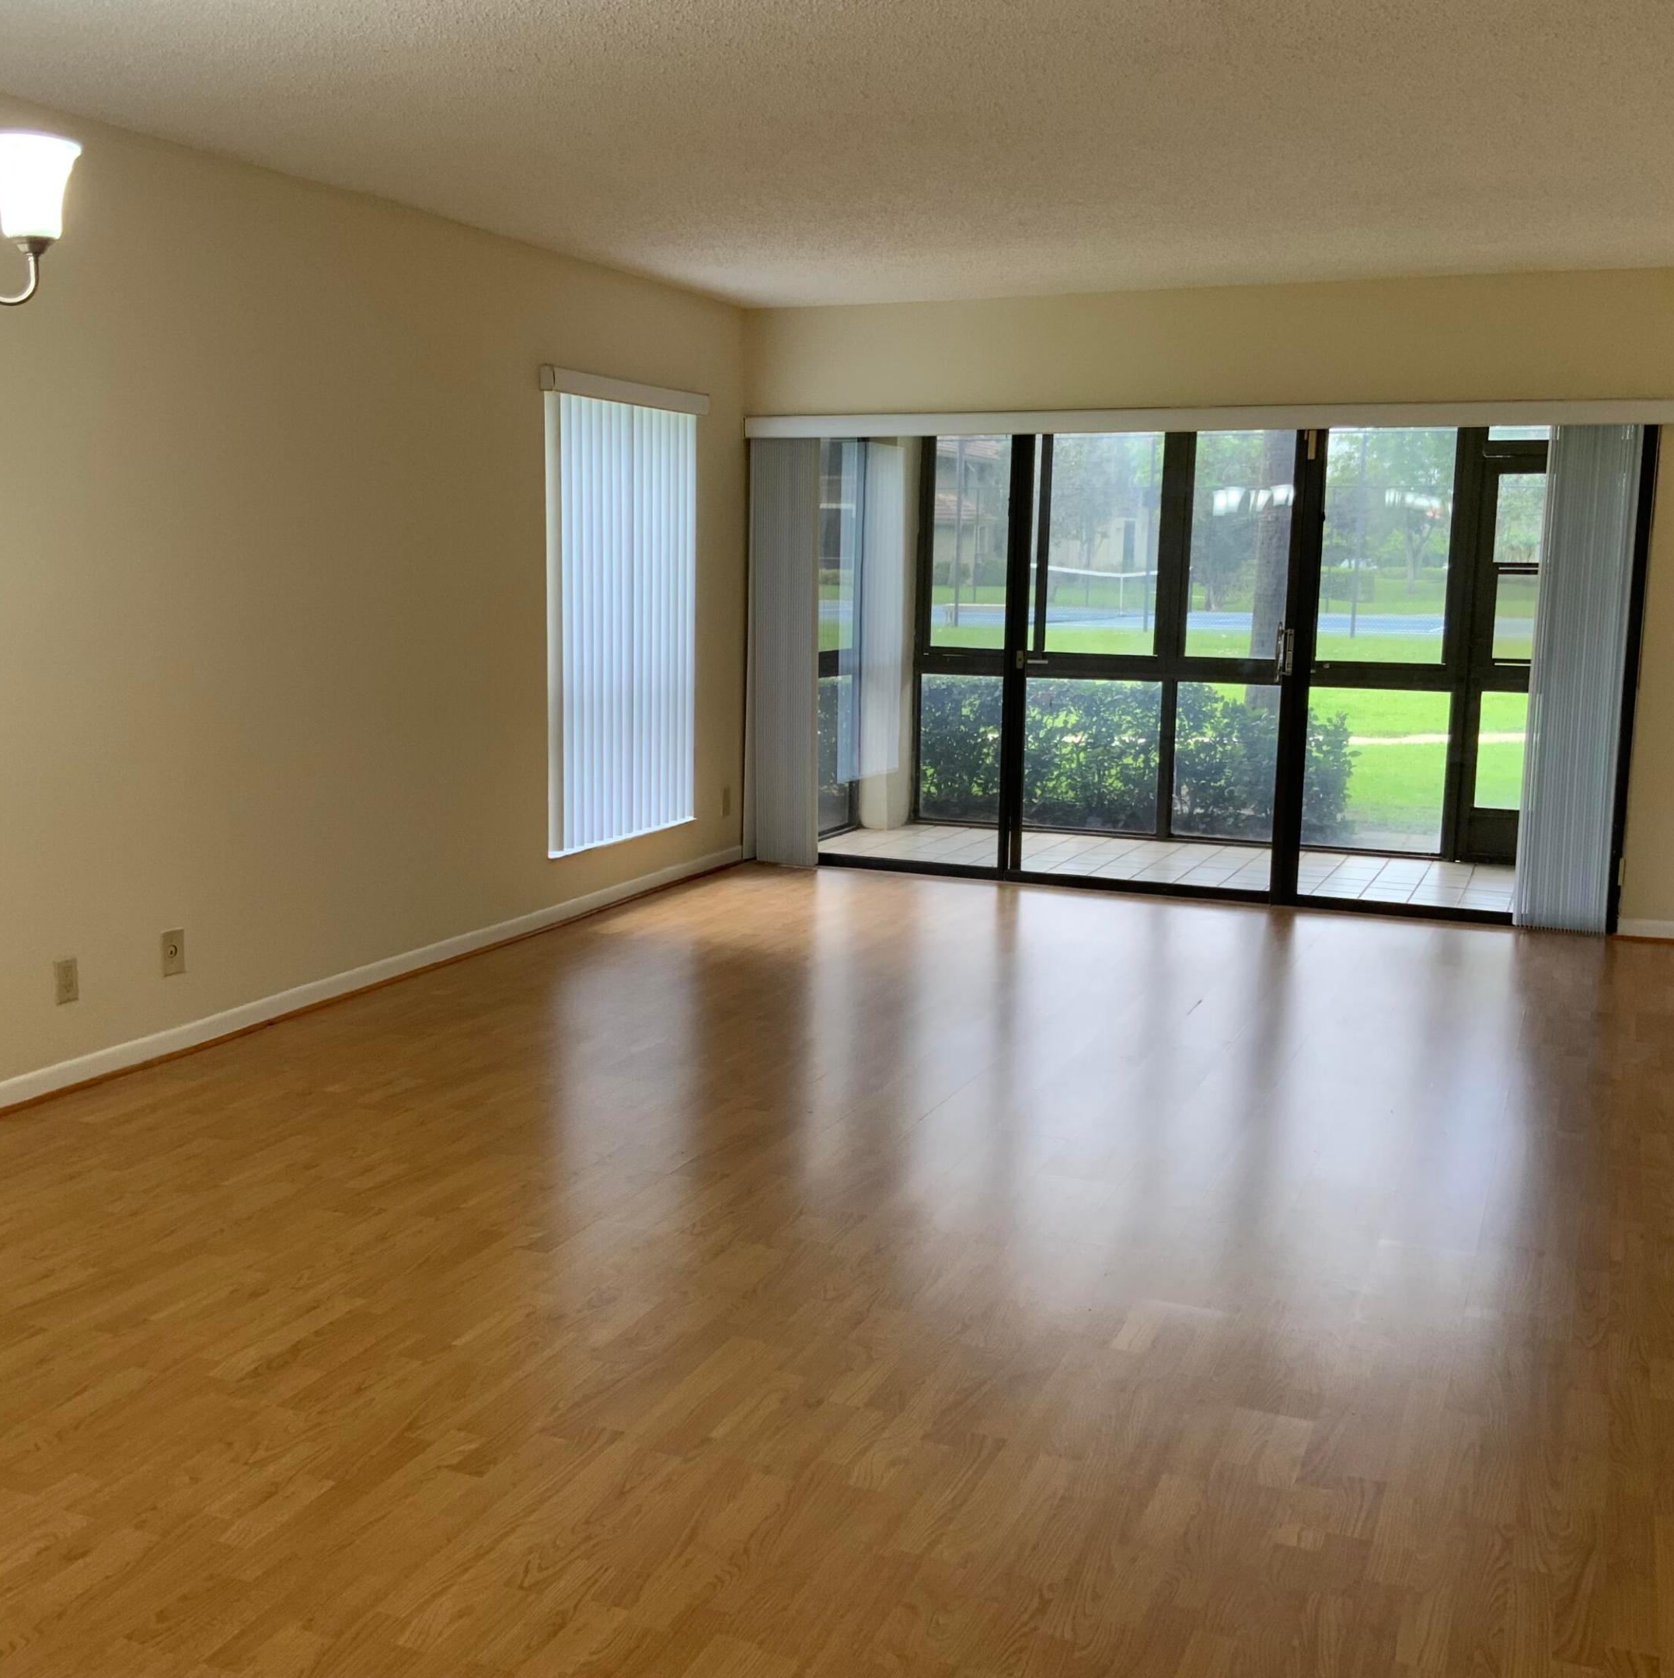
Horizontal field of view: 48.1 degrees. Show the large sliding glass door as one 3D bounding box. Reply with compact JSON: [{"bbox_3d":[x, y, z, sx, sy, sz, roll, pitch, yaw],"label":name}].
[{"bbox_3d":[1.335,-0.726,7.695,3.350,1.950,0.120,5,10,22],"label":"large sliding glass door"}]

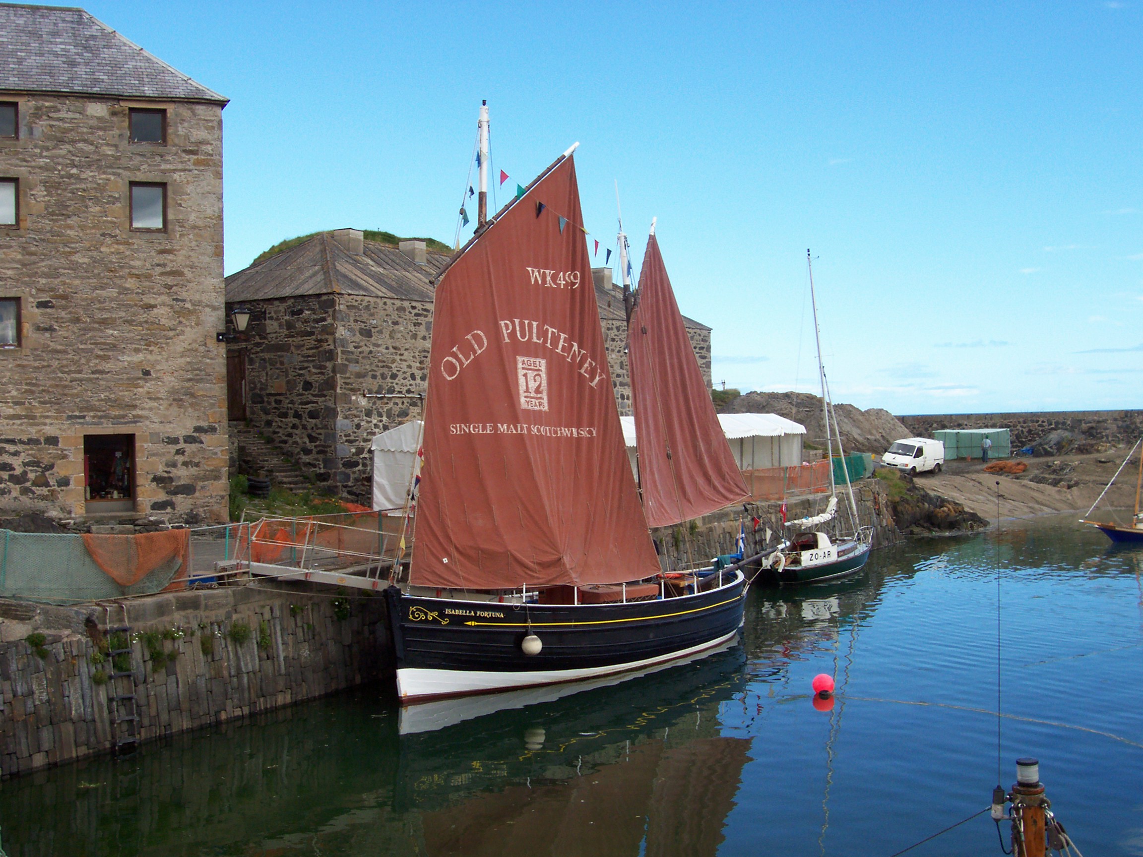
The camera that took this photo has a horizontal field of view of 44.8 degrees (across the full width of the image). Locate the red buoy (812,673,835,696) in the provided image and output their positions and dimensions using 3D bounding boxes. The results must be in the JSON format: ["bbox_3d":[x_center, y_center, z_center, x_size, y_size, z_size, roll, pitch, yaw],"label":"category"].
[{"bbox_3d":[5.394,5.491,29.650,0.470,0.490,0.470,-1,0,10],"label":"red buoy"}]

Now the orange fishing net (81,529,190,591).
[{"bbox_3d":[-8.165,2.538,26.100,0.200,1.140,2.228,-1,0,44],"label":"orange fishing net"}]

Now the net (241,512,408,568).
[{"bbox_3d":[-5.540,2.479,31.650,0.200,1.040,4.872,-1,0,37],"label":"net"}]

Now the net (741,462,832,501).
[{"bbox_3d":[8.380,2.033,53.550,0.200,1.200,8.038,-1,0,34],"label":"net"}]

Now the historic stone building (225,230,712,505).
[{"bbox_3d":[-4.060,-2.518,60.300,8.800,10.100,28.200,-1,0,32],"label":"historic stone building"}]

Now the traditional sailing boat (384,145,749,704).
[{"bbox_3d":[0.500,-0.639,34.000,4.100,13.200,13.000,-1,0,43],"label":"traditional sailing boat"}]

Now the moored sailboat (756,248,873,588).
[{"bbox_3d":[9.350,-0.431,50.400,2.500,12.100,8.000,-1,0,35],"label":"moored sailboat"}]

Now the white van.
[{"bbox_3d":[19.659,1.608,80.046,1.970,1.970,4.650,-1,0,40],"label":"white van"}]

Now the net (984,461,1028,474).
[{"bbox_3d":[23.495,2.058,75.000,2.350,0.600,1.500,-1,0,6],"label":"net"}]

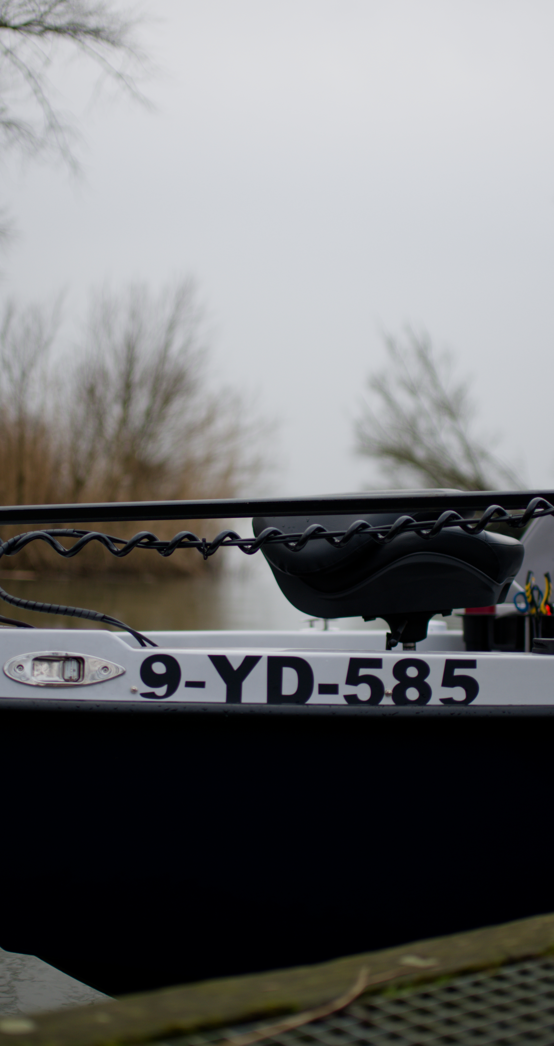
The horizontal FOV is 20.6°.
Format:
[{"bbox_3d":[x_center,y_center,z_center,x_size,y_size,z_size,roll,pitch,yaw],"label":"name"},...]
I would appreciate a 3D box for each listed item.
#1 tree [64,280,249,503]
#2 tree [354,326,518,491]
[{"bbox_3d":[-2.363,-2.159,30.000,3.422,5.232,3.422,0,0,0],"label":"tree"},{"bbox_3d":[4.259,-2.392,40.000,4.252,5.570,4.252,0,0,0],"label":"tree"}]

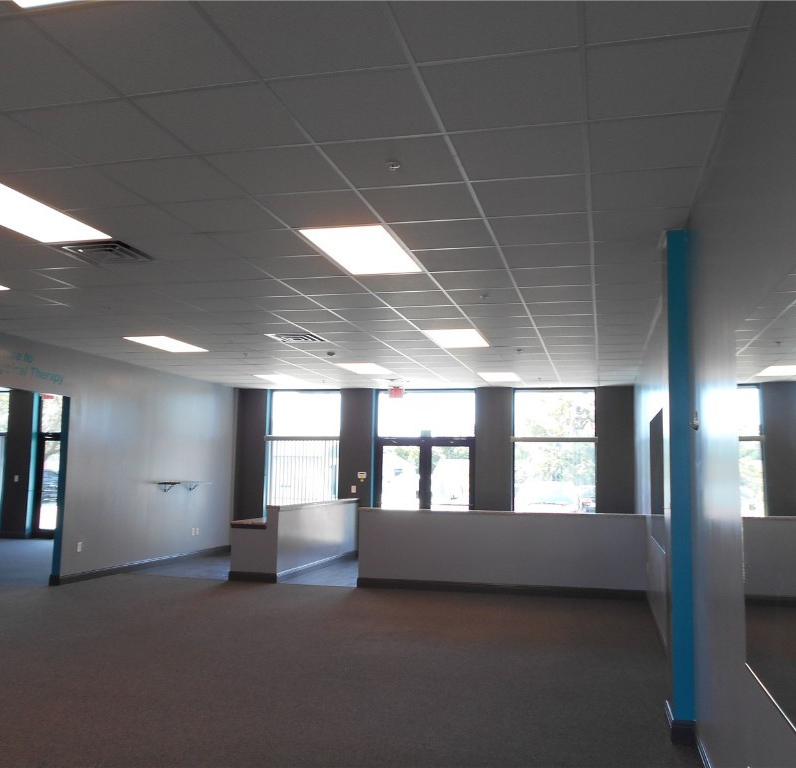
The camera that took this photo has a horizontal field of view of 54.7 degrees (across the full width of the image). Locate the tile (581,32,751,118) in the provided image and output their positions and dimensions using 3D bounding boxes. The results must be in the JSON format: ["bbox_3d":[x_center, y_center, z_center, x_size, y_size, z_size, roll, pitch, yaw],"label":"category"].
[{"bbox_3d":[0.982,-1.162,2.913,0.536,0.020,0.610,0,-6,15],"label":"tile"}]

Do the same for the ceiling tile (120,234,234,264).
[{"bbox_3d":[-1.485,-0.958,5.421,0.600,0.020,0.595,0,-6,15],"label":"ceiling tile"}]

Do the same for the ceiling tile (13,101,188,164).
[{"bbox_3d":[-1.350,-1.158,3.538,0.600,0.020,0.595,0,-6,15],"label":"ceiling tile"}]

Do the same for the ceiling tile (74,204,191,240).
[{"bbox_3d":[-1.638,-1.024,4.846,0.600,0.020,0.595,0,-6,15],"label":"ceiling tile"}]

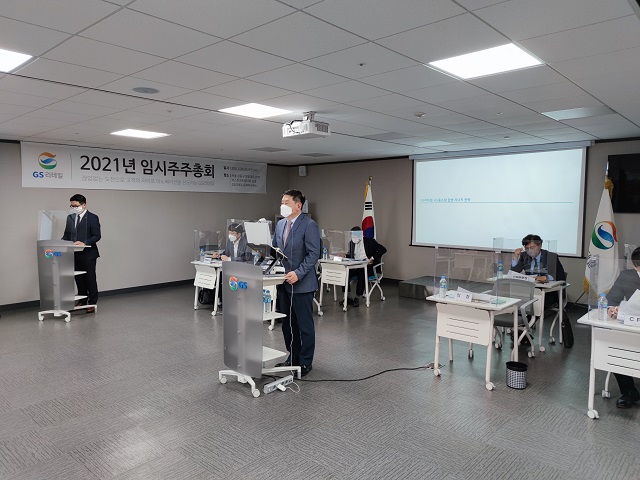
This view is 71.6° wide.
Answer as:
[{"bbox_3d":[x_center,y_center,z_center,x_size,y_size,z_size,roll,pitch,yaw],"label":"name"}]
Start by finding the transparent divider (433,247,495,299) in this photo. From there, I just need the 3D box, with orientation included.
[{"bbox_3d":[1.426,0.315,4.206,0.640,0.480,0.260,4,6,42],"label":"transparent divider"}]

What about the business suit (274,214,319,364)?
[{"bbox_3d":[-0.224,0.509,4.435,0.350,1.520,0.500,-4,6,-43],"label":"business suit"}]

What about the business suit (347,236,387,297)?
[{"bbox_3d":[0.727,0.469,7.344,0.620,0.960,0.750,4,6,42],"label":"business suit"}]

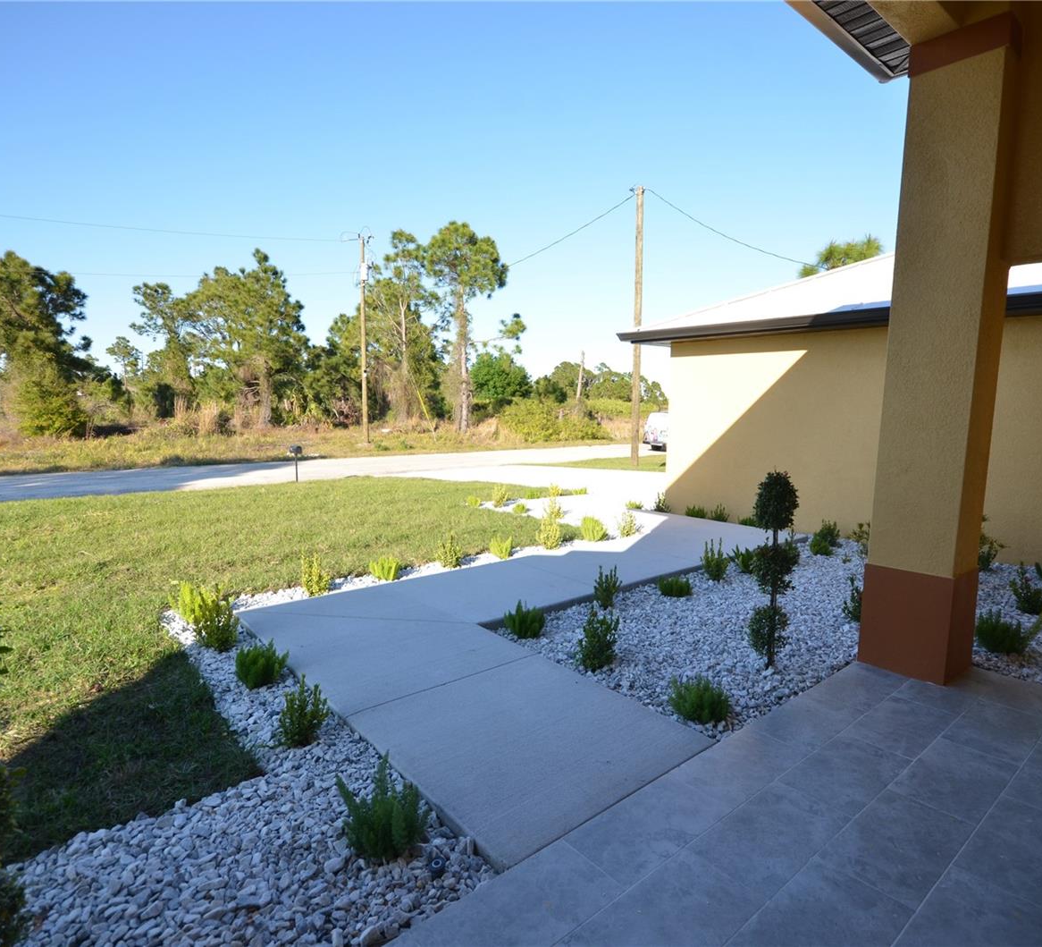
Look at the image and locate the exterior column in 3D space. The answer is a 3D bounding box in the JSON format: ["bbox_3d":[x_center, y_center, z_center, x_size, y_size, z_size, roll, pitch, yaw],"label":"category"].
[{"bbox_3d":[2.395,-0.560,3.412,0.420,3.450,0.440,-5,8,-38],"label":"exterior column"}]

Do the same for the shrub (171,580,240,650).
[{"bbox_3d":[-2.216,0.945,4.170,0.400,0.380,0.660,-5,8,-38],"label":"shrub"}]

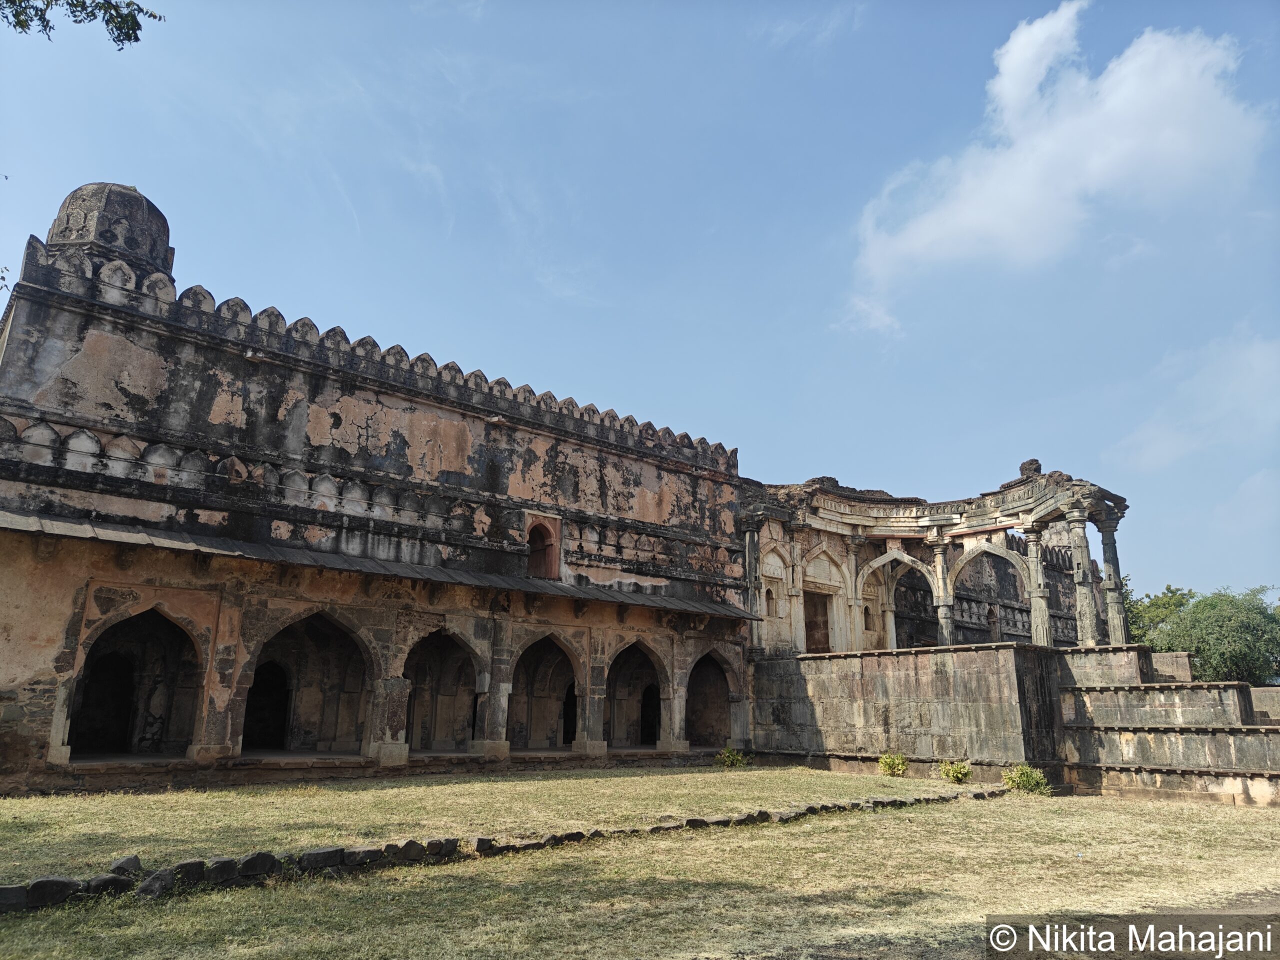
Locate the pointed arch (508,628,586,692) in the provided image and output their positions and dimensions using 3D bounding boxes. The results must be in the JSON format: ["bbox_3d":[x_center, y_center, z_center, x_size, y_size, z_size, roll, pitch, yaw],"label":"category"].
[{"bbox_3d":[-2.404,4.445,21.827,2.280,1.580,0.500,13,-19,-39],"label":"pointed arch"}]

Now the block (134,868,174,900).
[{"bbox_3d":[-4.339,3.615,7.932,0.281,0.253,0.300,14,-20,-41],"label":"block"}]

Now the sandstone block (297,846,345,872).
[{"bbox_3d":[-3.089,3.664,8.612,0.380,0.190,0.250,13,-19,-39],"label":"sandstone block"}]

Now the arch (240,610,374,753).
[{"bbox_3d":[-6.676,4.113,18.055,2.650,2.850,0.500,13,-19,-39],"label":"arch"}]

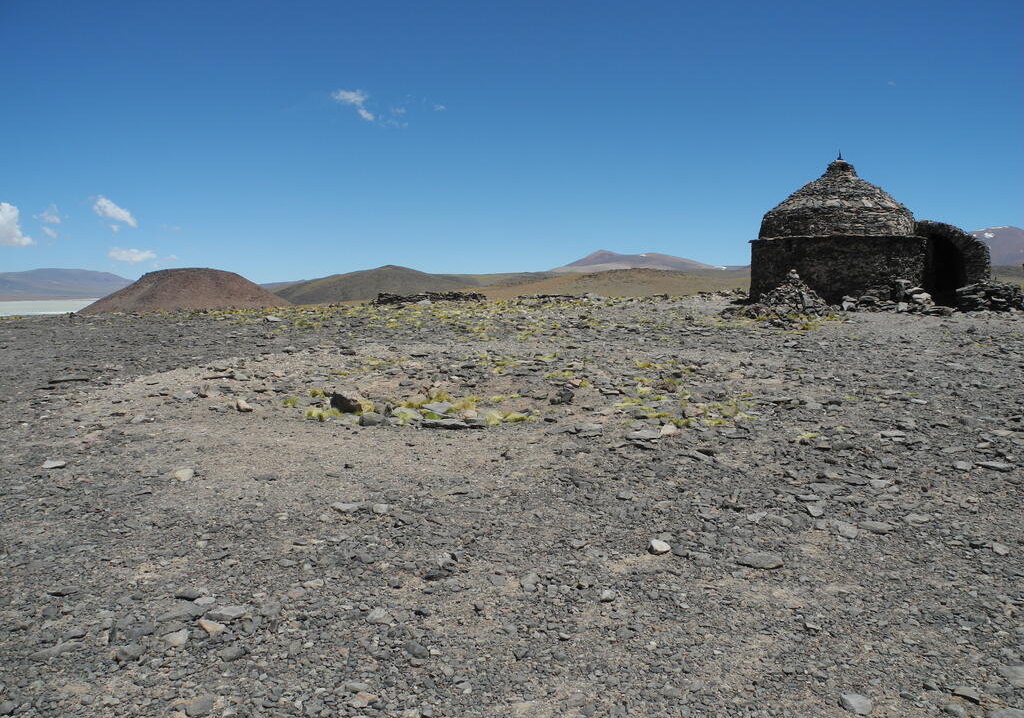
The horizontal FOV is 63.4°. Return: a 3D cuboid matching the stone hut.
[{"bbox_3d":[9.770,-3.505,22.811,6.079,4.111,4.554,2,5,21],"label":"stone hut"}]

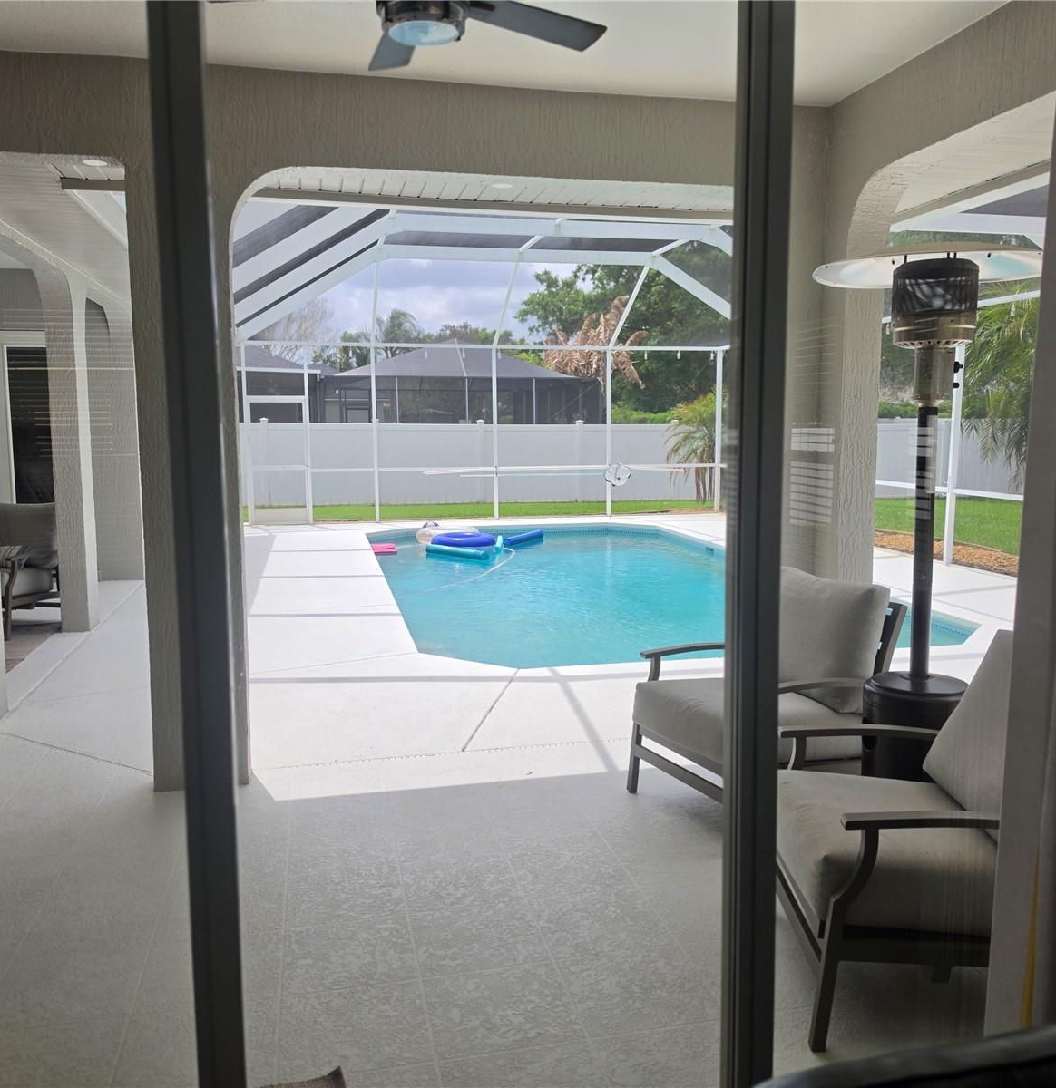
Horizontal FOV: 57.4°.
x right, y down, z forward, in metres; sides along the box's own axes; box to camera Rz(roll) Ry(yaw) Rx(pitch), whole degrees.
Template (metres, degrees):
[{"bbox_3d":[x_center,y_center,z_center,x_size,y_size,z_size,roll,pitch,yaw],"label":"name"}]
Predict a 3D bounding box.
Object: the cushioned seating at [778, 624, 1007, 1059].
[{"bbox_3d":[1.165,0.785,2.752,0.850,0.950,0.740,0,7,1],"label":"cushioned seating"}]

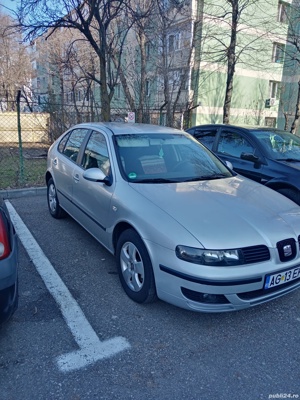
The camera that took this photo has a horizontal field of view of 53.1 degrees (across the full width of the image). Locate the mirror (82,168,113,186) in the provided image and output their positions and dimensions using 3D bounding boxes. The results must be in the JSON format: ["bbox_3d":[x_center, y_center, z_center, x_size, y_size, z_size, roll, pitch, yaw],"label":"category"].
[{"bbox_3d":[-0.508,-0.228,2.884,0.220,0.150,0.160,-5,16,-24],"label":"mirror"}]

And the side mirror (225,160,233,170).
[{"bbox_3d":[0.969,-0.416,3.791,0.220,0.150,0.160,-10,19,-39],"label":"side mirror"}]

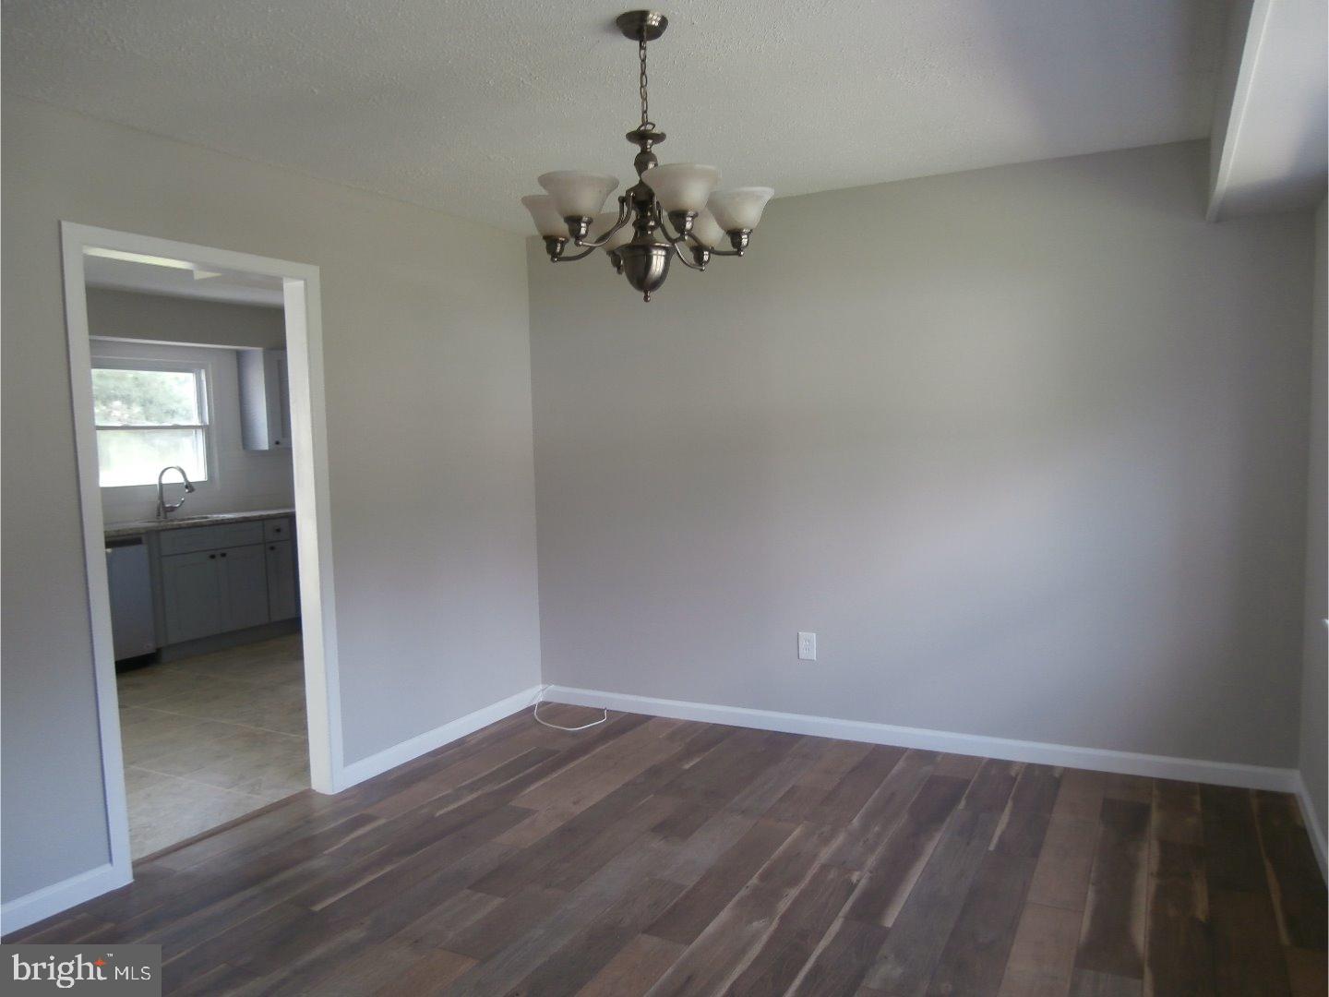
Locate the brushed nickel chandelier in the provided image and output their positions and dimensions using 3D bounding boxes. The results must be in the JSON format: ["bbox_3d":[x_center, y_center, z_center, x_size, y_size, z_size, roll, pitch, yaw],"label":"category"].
[{"bbox_3d":[-0.049,-0.851,2.342,0.650,0.700,0.650,-2,4,0],"label":"brushed nickel chandelier"}]

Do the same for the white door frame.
[{"bbox_3d":[-1.621,0.168,3.307,0.140,2.097,0.949,0,4,28],"label":"white door frame"}]

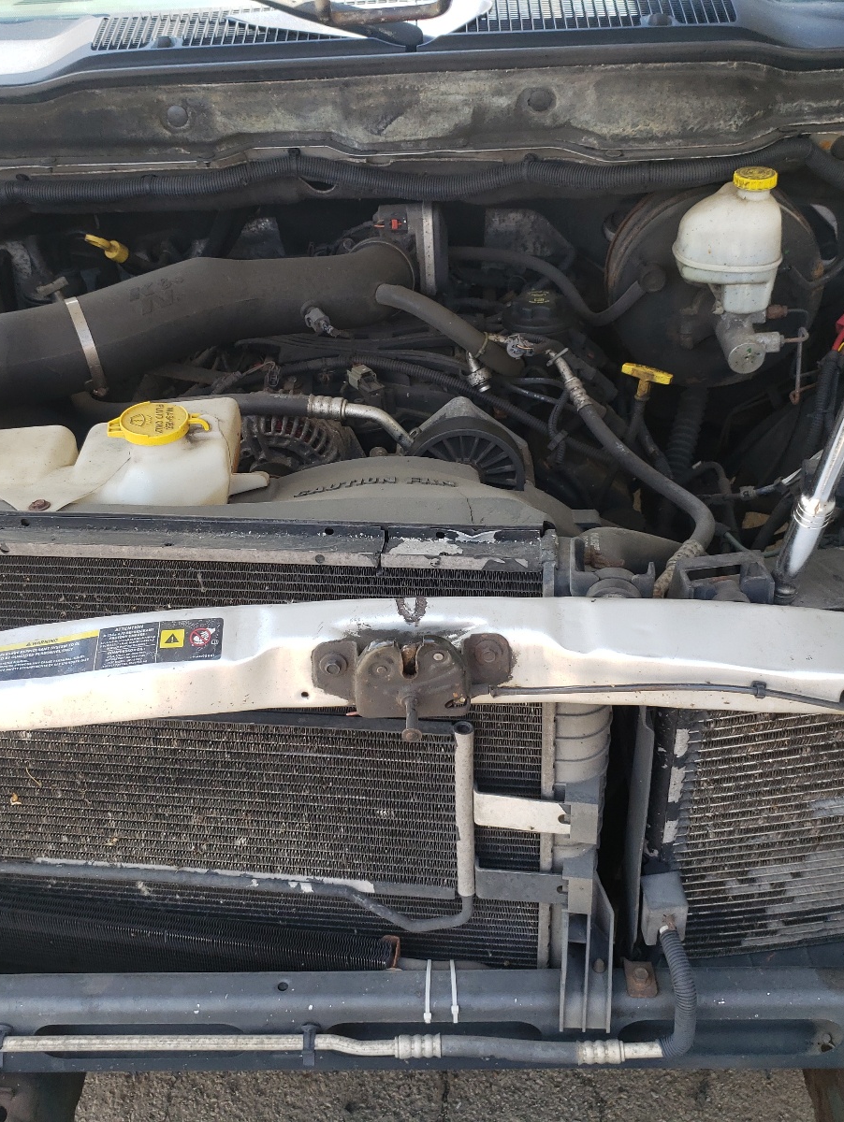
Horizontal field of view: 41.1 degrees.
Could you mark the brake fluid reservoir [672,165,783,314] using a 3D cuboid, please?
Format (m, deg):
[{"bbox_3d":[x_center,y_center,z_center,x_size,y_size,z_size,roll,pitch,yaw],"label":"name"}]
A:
[{"bbox_3d":[0.356,-0.378,1.320,0.115,0.155,0.130,-2,33,2],"label":"brake fluid reservoir"}]

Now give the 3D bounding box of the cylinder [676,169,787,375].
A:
[{"bbox_3d":[0.355,-0.335,1.315,0.122,0.205,0.180,-1,33,2],"label":"cylinder"}]

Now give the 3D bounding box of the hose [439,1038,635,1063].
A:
[{"bbox_3d":[0.109,0.461,1.060,0.186,0.027,0.024,-1,33,2],"label":"hose"}]

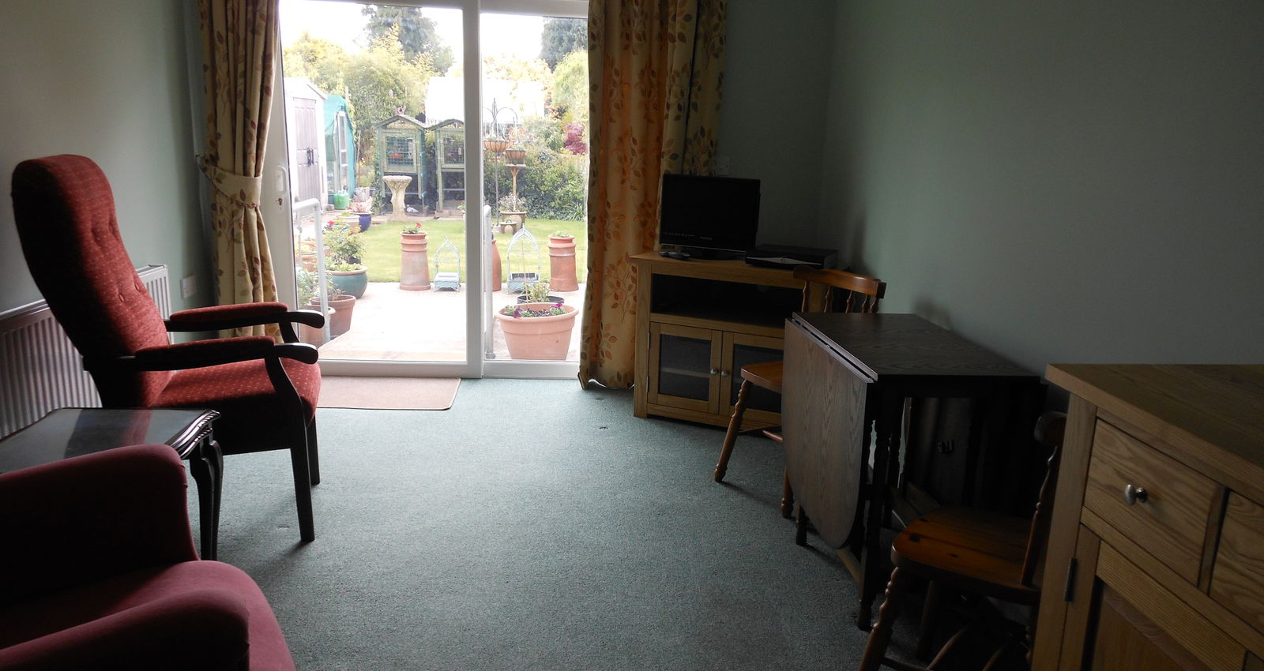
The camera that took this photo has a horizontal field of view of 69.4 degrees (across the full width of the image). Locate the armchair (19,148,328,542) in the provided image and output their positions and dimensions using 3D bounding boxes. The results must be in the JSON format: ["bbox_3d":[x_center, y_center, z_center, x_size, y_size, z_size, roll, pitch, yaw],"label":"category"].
[{"bbox_3d":[-1.373,0.034,2.876,0.760,1.165,0.600,-2,13,-16],"label":"armchair"}]

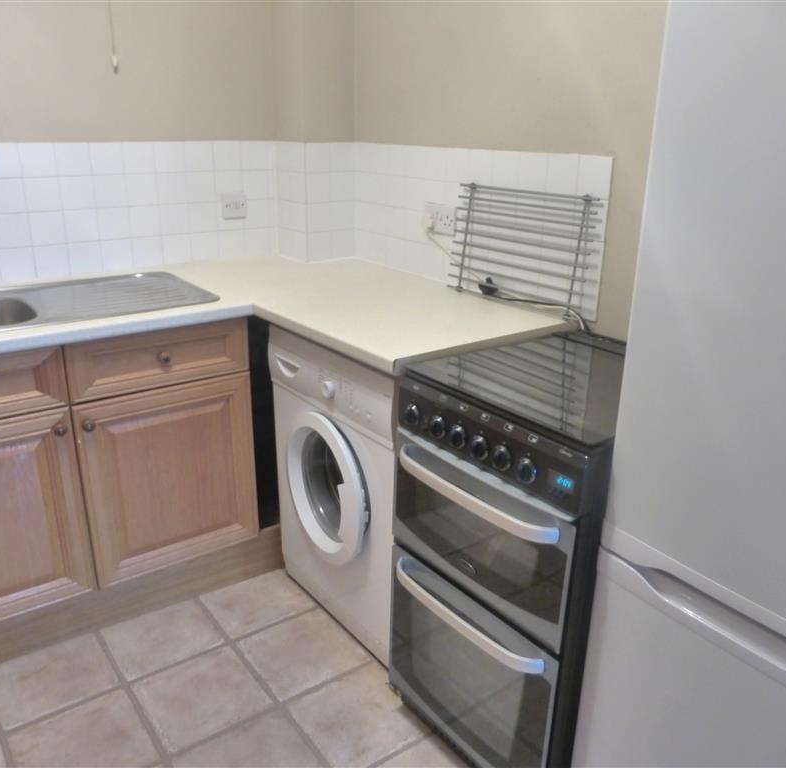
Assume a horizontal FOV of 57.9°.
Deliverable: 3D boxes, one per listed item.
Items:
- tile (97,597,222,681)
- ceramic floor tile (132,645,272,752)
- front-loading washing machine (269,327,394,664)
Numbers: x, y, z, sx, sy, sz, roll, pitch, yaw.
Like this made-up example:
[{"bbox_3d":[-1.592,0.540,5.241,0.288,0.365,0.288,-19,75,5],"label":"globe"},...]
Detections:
[{"bbox_3d":[-0.651,0.720,2.021,0.270,0.010,0.262,-13,23,-33],"label":"tile"},{"bbox_3d":[-0.488,0.793,1.808,0.265,0.010,0.268,-13,23,-33],"label":"ceramic floor tile"},{"bbox_3d":[0.017,0.239,2.104,0.565,0.850,0.597,-13,23,-34],"label":"front-loading washing machine"}]

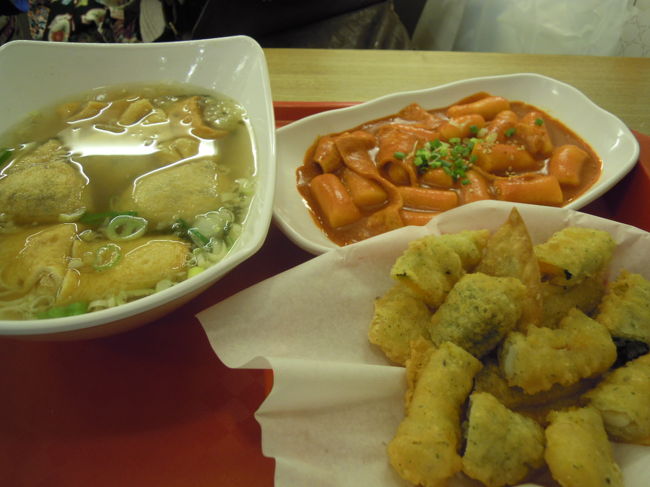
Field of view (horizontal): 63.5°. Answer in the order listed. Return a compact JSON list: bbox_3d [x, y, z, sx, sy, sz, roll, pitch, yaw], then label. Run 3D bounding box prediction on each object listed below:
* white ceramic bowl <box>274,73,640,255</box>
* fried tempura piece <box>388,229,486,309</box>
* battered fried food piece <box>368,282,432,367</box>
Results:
[{"bbox_3d":[0.090,-0.050,0.372,0.258,0.042,0.150,-13,52,-10],"label":"white ceramic bowl"},{"bbox_3d":[0.061,0.013,0.282,0.053,0.028,0.031,-29,57,-22],"label":"fried tempura piece"},{"bbox_3d":[0.045,0.045,0.302,0.040,0.032,0.046,12,51,10],"label":"battered fried food piece"}]

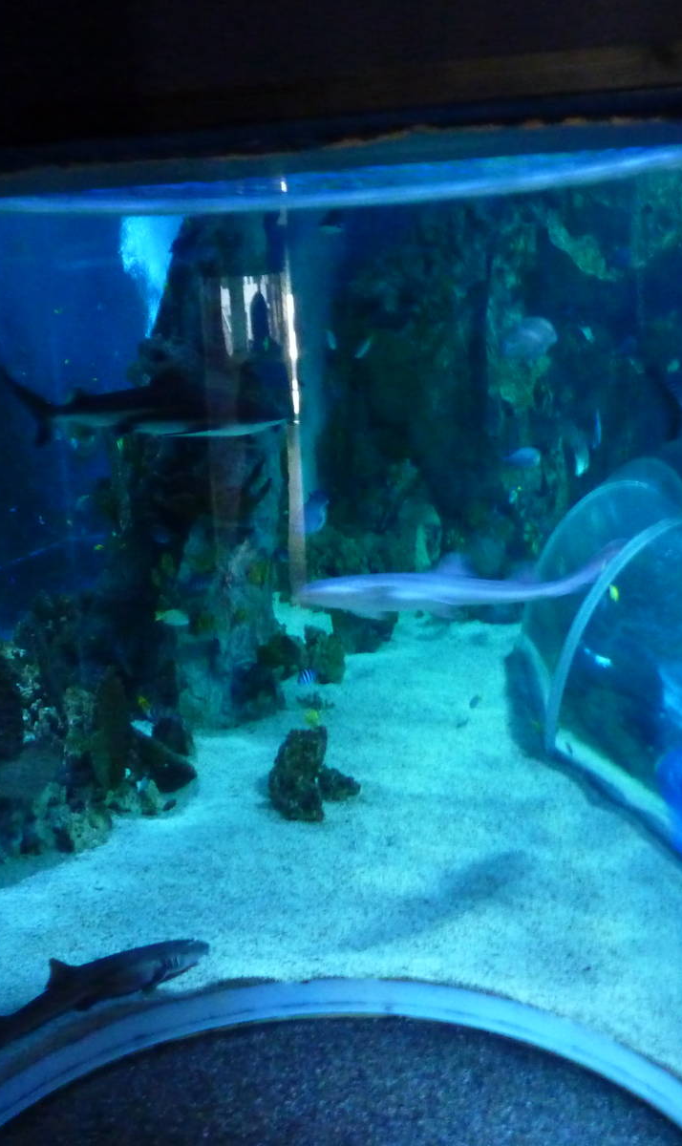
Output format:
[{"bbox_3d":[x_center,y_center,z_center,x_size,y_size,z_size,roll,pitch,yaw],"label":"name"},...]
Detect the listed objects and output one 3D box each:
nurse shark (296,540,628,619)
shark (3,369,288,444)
[{"bbox_3d":[0.527,0.021,4.600,1.430,0.280,0.380,-3,9,-12],"label":"nurse shark"},{"bbox_3d":[-0.780,-0.653,4.300,1.200,0.290,0.360,0,10,15],"label":"shark"}]

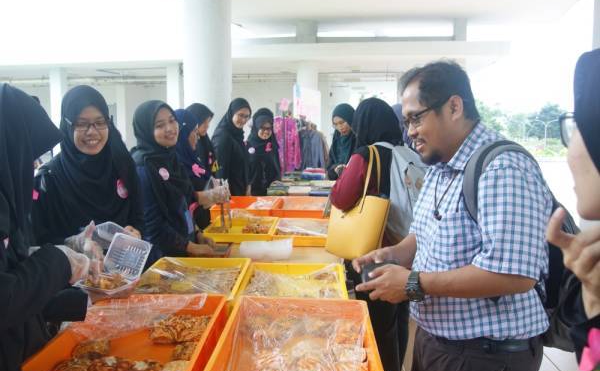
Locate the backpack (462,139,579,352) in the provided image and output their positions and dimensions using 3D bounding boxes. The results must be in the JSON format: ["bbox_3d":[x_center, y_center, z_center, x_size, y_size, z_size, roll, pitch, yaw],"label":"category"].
[{"bbox_3d":[0.550,0.145,1.180,0.290,0.480,0.310,0,7,-3],"label":"backpack"}]

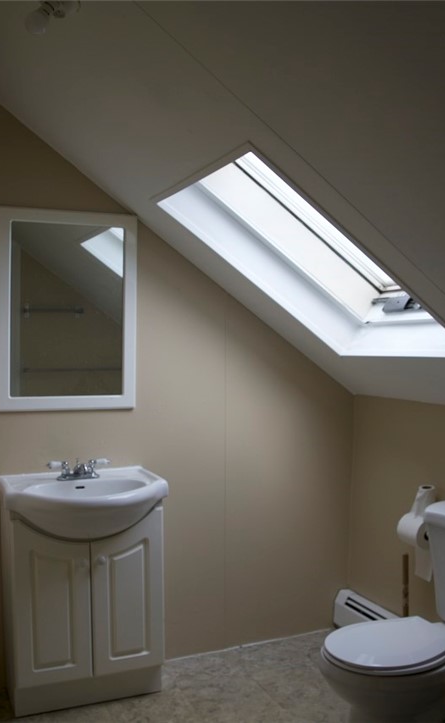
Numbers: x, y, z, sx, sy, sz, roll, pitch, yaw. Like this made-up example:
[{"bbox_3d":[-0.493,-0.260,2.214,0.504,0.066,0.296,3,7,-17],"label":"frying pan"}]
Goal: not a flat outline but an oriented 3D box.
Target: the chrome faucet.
[{"bbox_3d":[-0.535,0.405,2.739,0.246,0.072,0.117,0,1,-24],"label":"chrome faucet"}]

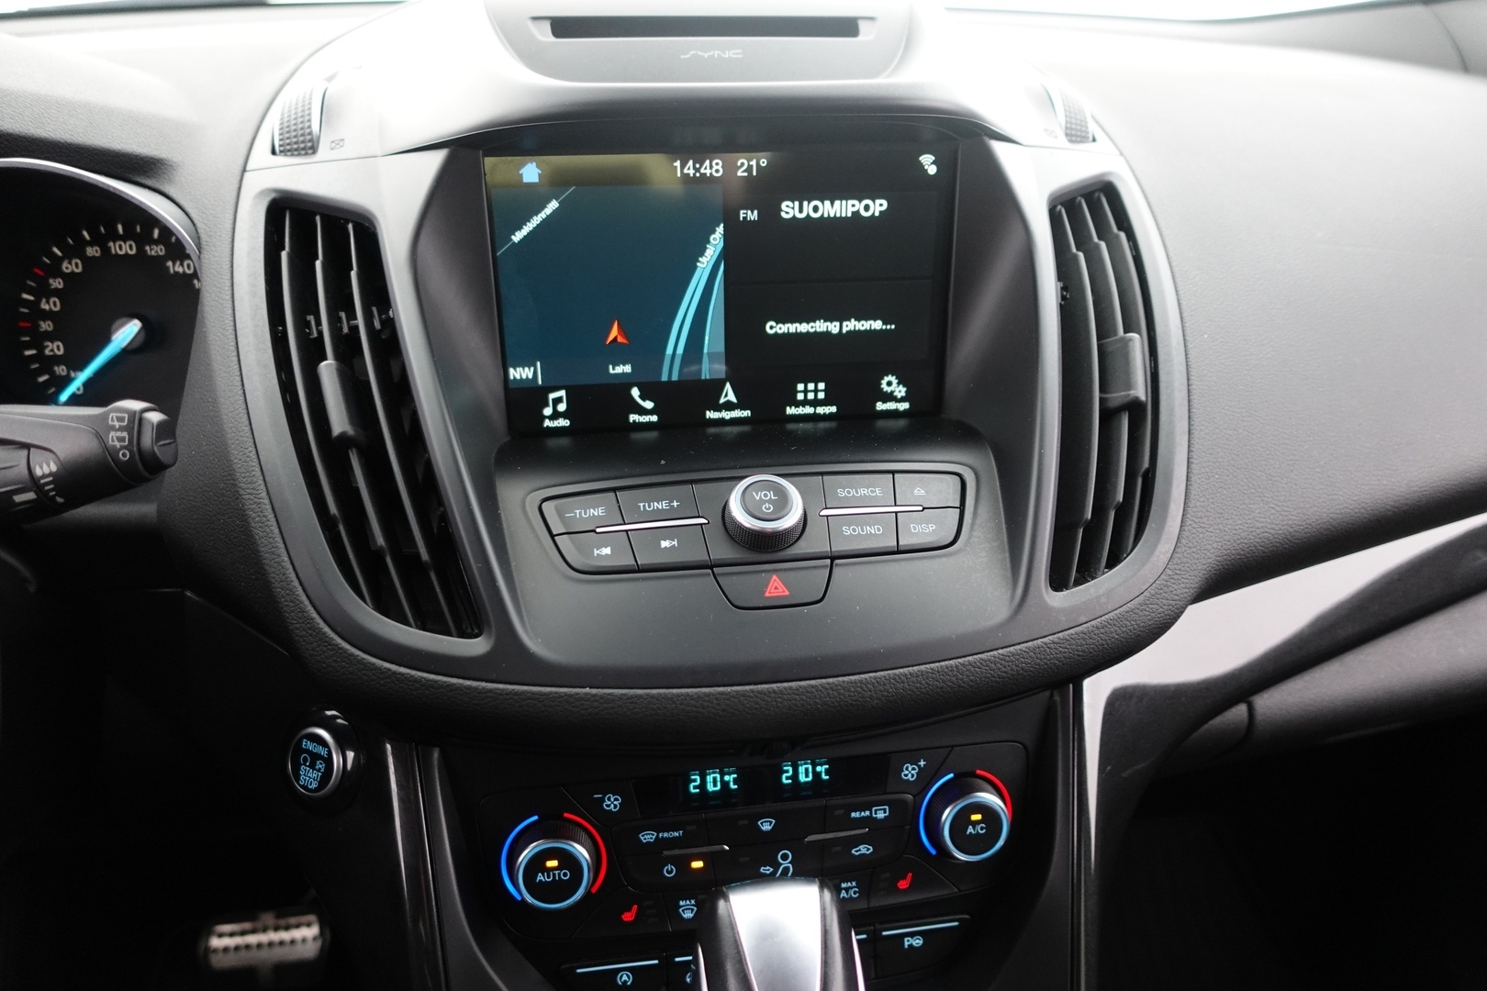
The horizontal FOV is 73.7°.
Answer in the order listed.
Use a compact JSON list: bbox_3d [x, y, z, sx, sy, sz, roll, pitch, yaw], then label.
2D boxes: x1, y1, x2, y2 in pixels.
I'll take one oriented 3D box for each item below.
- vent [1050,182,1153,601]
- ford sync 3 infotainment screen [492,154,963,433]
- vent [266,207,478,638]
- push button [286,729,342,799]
[{"bbox_3d":[0.136,-0.057,0.373,0.064,0.036,0.186,12,63,-23],"label":"vent"},{"bbox_3d":[-0.007,-0.081,0.394,0.180,0.108,0.012,-3,21,-7],"label":"ford sync 3 infotainment screen"},{"bbox_3d":[-0.135,-0.040,0.338,0.064,0.036,0.186,-18,67,8],"label":"vent"},{"bbox_3d":[-0.177,0.111,0.413,0.028,0.028,0.008,9,-2,24],"label":"push button"}]

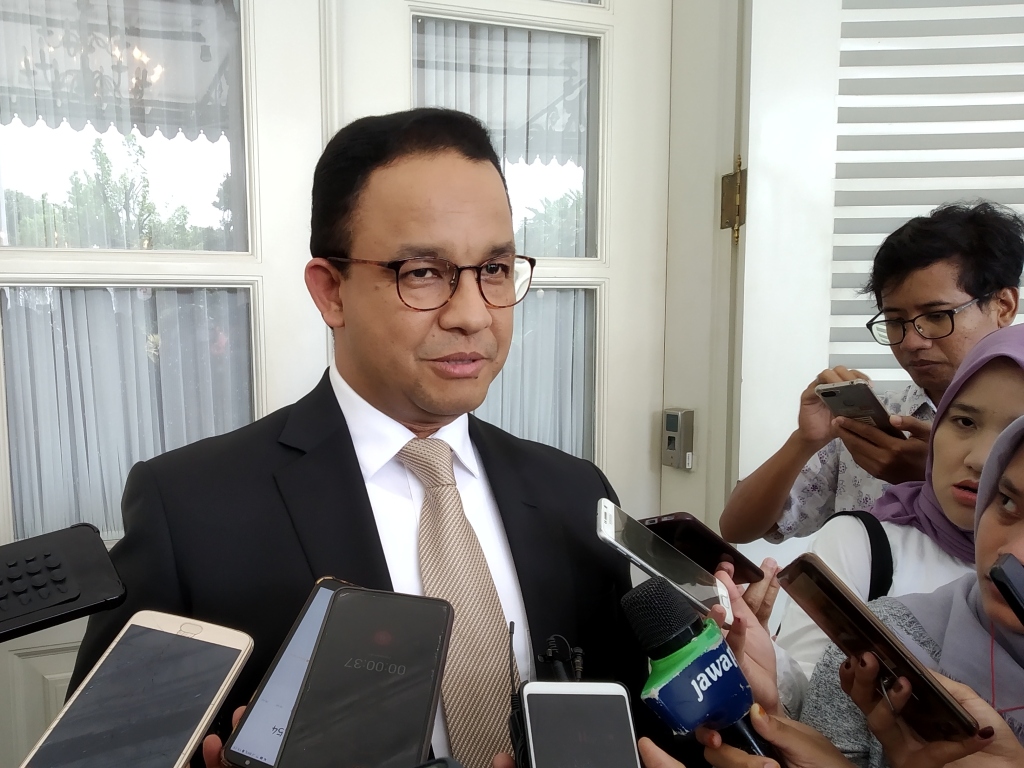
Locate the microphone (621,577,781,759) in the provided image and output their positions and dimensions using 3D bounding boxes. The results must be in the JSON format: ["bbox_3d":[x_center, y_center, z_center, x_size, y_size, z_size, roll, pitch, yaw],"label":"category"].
[{"bbox_3d":[0.163,0.247,0.608,0.082,0.200,0.076,-31,-16,-16],"label":"microphone"}]

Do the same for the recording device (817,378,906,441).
[{"bbox_3d":[0.489,0.045,1.072,0.075,0.010,0.153,-11,-44,45],"label":"recording device"}]

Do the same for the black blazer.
[{"bbox_3d":[-0.115,0.355,0.725,0.540,0.740,0.310,-2,7,-22],"label":"black blazer"}]

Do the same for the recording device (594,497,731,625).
[{"bbox_3d":[0.140,0.166,0.708,0.145,0.009,0.072,34,21,-5],"label":"recording device"}]

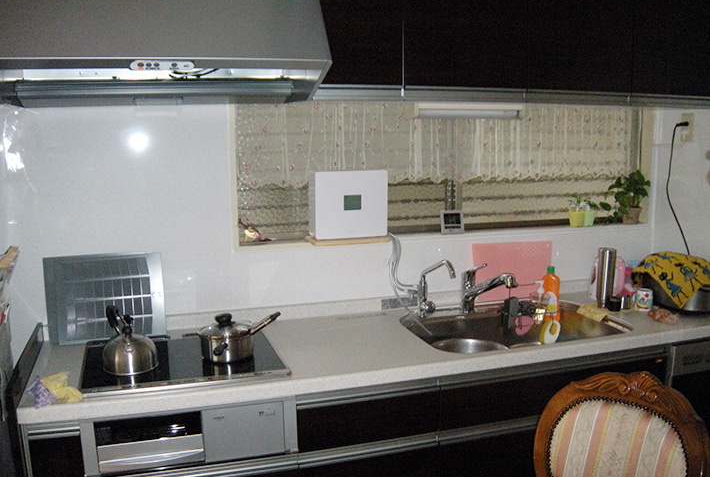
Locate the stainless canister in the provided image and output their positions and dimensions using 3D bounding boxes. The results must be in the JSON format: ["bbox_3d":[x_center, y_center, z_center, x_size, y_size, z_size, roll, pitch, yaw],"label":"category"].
[{"bbox_3d":[1.003,0.157,2.871,0.069,0.240,0.069,-3,8,-18],"label":"stainless canister"}]

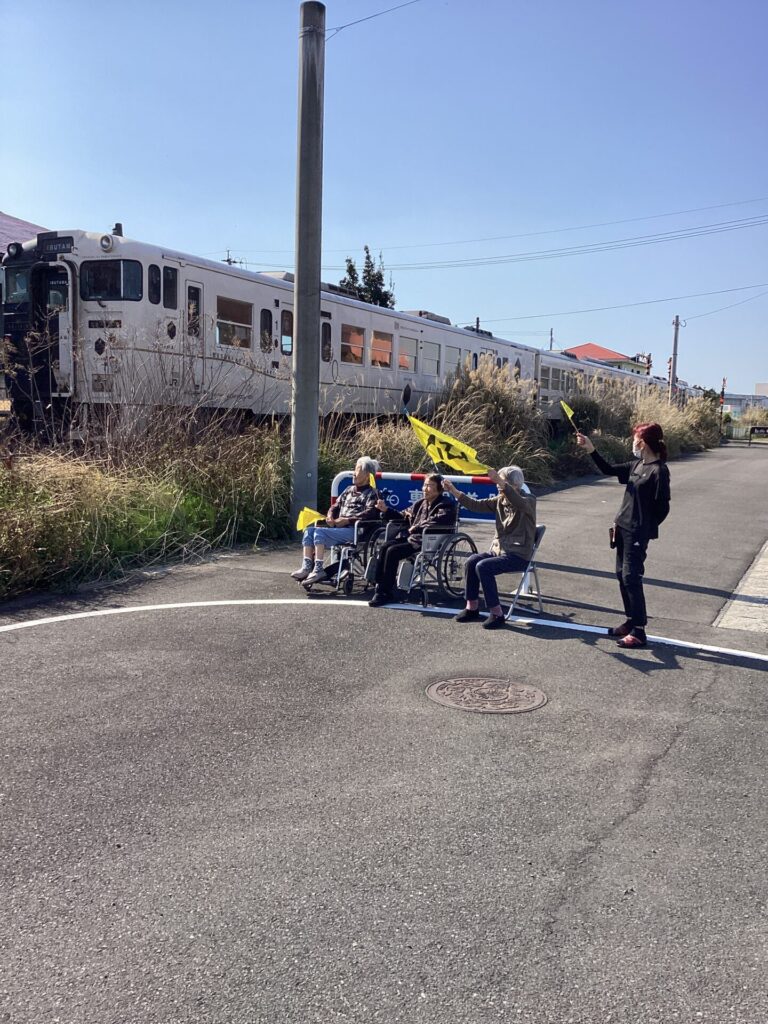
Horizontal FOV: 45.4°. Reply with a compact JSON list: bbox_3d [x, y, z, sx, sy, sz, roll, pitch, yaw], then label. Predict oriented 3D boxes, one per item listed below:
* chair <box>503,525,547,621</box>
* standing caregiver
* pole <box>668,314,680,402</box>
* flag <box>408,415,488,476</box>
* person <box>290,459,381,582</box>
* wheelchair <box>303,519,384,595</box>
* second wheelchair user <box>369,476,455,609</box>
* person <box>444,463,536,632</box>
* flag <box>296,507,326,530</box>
[{"bbox_3d":[1.042,0.470,7.658,0.460,0.735,0.460,-2,7,-35],"label":"chair"},{"bbox_3d":[1.755,0.150,6.746,0.500,1.620,0.520,-1,7,-28],"label":"standing caregiver"},{"bbox_3d":[16.301,-7.172,51.965,0.280,7.800,0.280,5,7,26],"label":"pole"},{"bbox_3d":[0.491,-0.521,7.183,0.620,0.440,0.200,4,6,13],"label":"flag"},{"bbox_3d":[-0.413,0.078,8.357,0.840,1.130,0.500,-2,7,-35],"label":"person"},{"bbox_3d":[-0.276,0.267,8.386,1.000,0.880,0.600,-3,8,-40],"label":"wheelchair"},{"bbox_3d":[0.251,0.226,7.927,0.860,1.100,0.520,-4,8,-44],"label":"second wheelchair user"},{"bbox_3d":[0.881,0.247,7.444,0.760,1.210,0.560,-3,8,-39],"label":"person"},{"bbox_3d":[-0.638,0.051,8.053,0.230,0.220,0.120,5,7,23],"label":"flag"}]

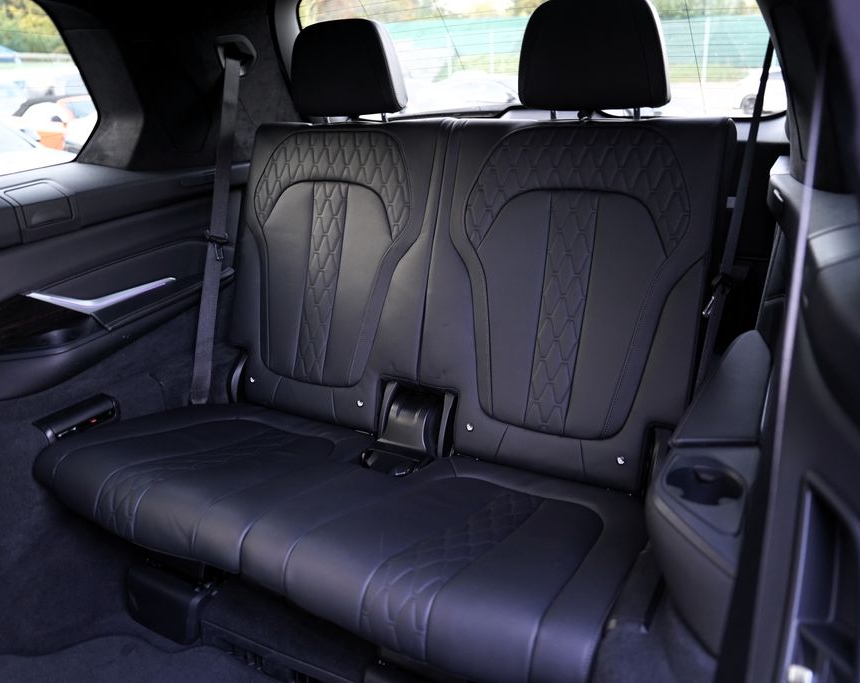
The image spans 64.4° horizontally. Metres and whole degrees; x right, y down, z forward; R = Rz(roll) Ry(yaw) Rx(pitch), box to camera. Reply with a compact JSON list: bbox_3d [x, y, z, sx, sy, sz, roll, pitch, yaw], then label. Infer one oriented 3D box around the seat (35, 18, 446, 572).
[{"bbox_3d":[-0.306,-0.154,1.236,0.490,0.810,0.750,9,23,27],"label":"seat"}]

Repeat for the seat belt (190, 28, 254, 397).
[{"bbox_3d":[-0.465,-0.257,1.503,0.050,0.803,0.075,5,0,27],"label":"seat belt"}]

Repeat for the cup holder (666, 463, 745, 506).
[{"bbox_3d":[0.324,0.193,0.810,0.086,0.060,0.086,9,23,27],"label":"cup holder"}]

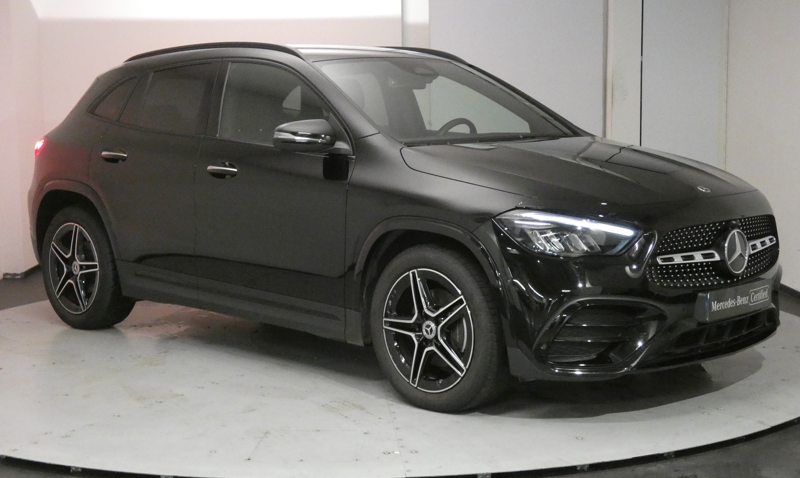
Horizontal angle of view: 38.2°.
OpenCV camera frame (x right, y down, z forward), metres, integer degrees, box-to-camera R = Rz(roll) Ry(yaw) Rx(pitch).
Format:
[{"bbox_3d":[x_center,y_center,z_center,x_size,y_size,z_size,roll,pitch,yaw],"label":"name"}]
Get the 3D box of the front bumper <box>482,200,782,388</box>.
[{"bbox_3d":[1.163,0.195,5.013,0.660,0.620,1.800,6,9,43],"label":"front bumper"}]

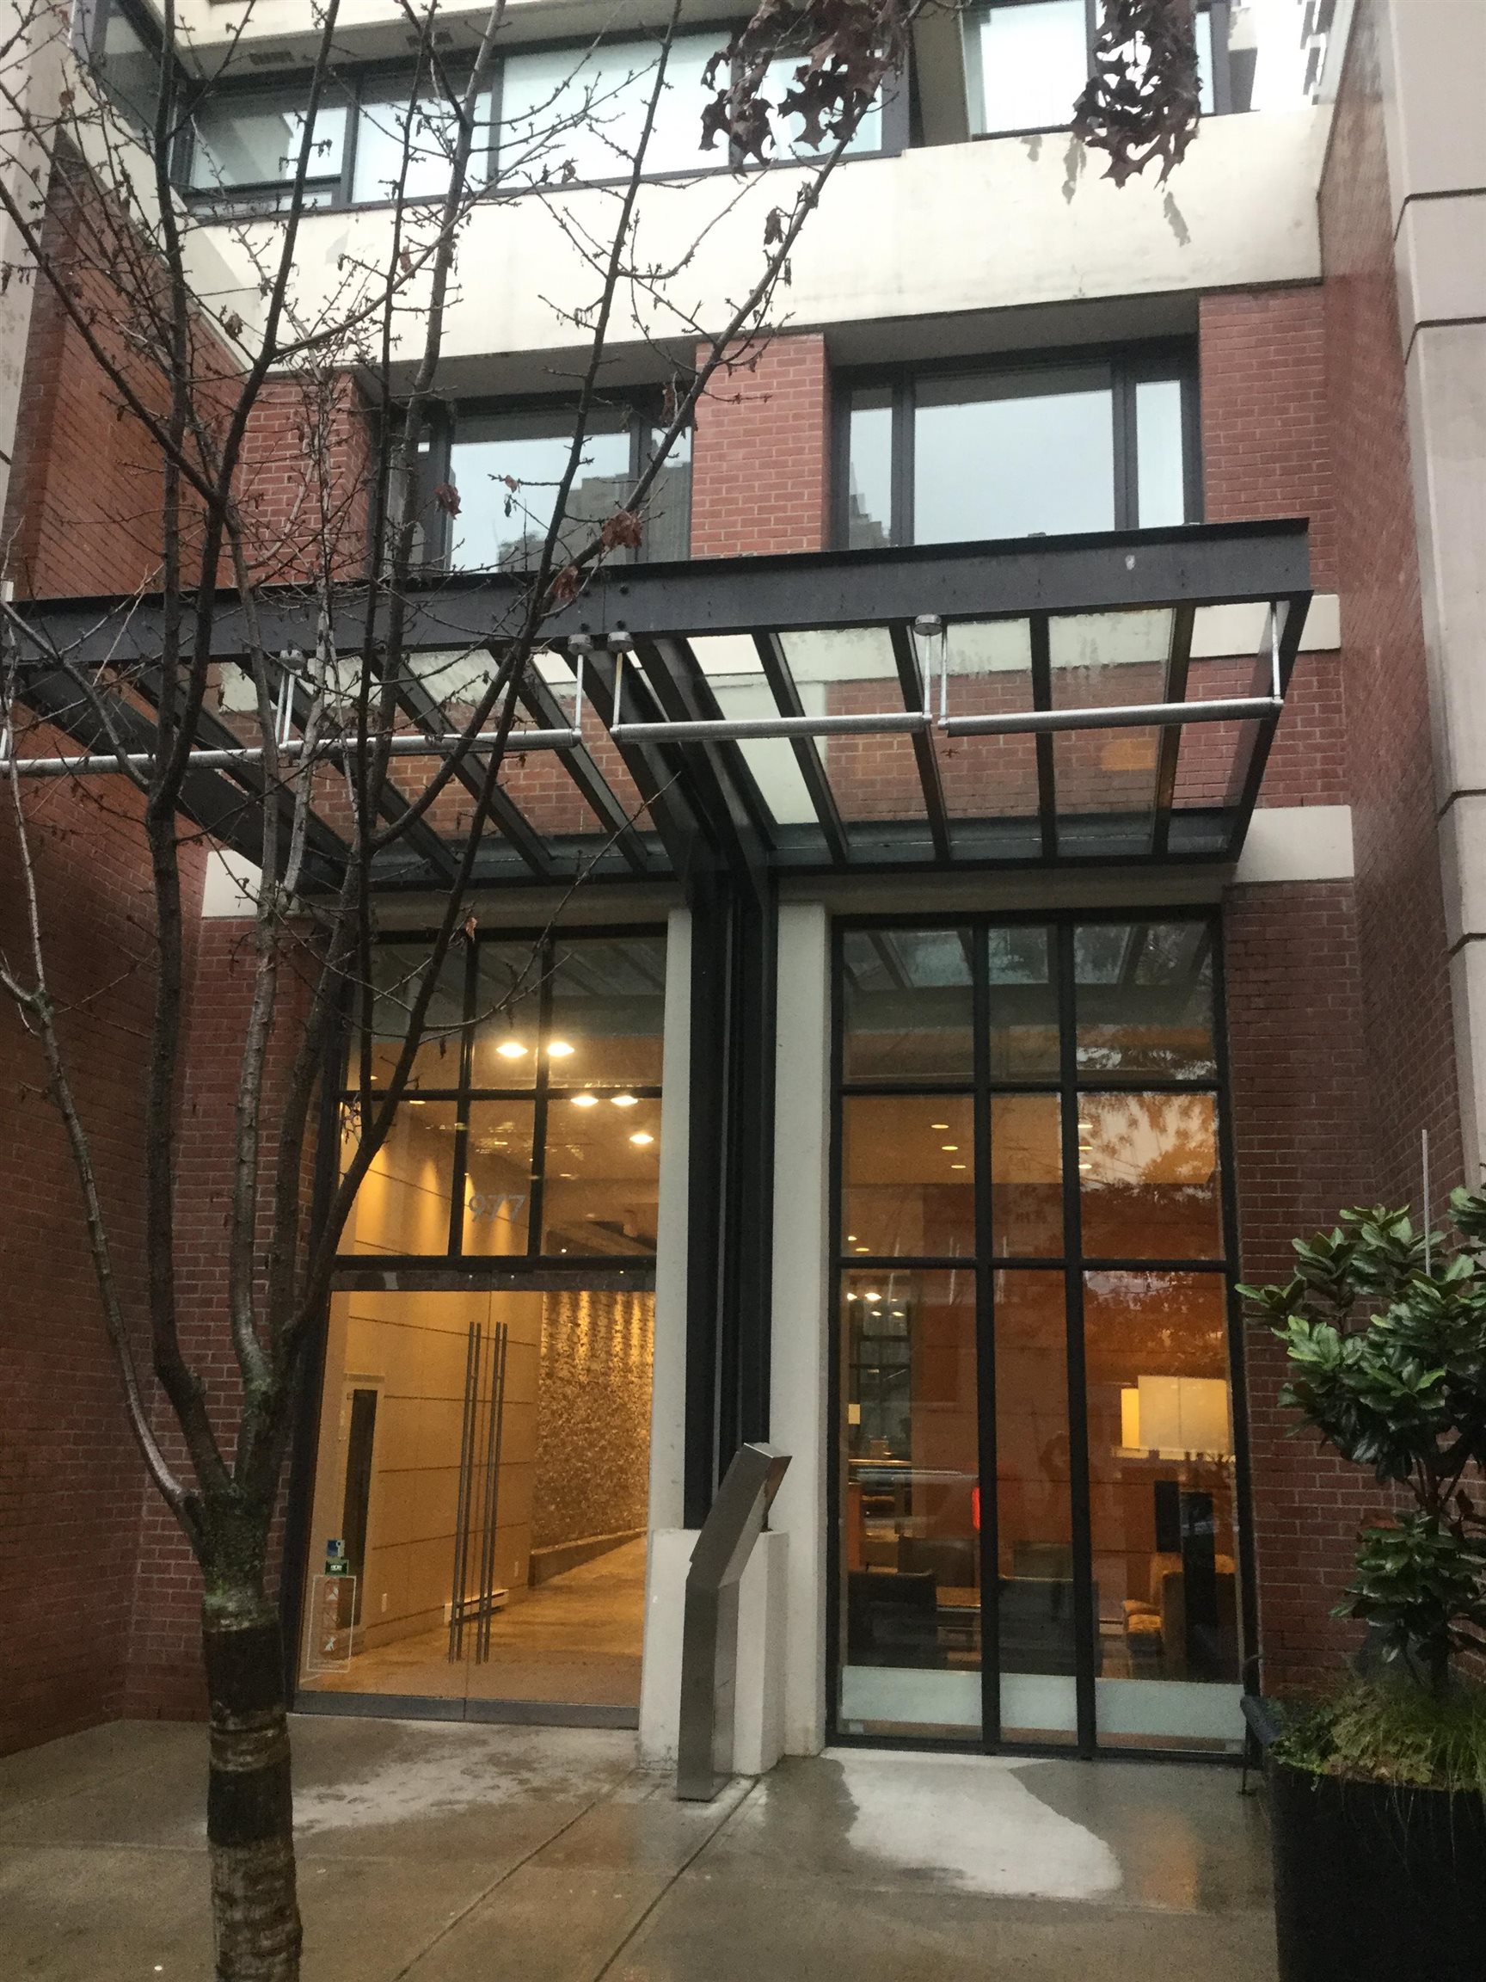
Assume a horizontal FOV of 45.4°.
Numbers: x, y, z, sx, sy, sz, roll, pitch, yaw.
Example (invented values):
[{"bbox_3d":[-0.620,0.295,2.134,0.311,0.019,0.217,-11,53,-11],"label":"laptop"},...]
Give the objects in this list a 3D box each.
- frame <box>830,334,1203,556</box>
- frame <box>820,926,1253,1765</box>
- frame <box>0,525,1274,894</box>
[{"bbox_3d":[1.690,-3.097,11.056,2.294,1.984,0.140,-1,-15,10],"label":"frame"},{"bbox_3d":[1.594,1.758,9.804,2.231,4.561,0.150,-1,-15,10],"label":"frame"},{"bbox_3d":[-0.267,-1.169,8.758,5.530,0.335,3.239,-1,-15,10],"label":"frame"}]

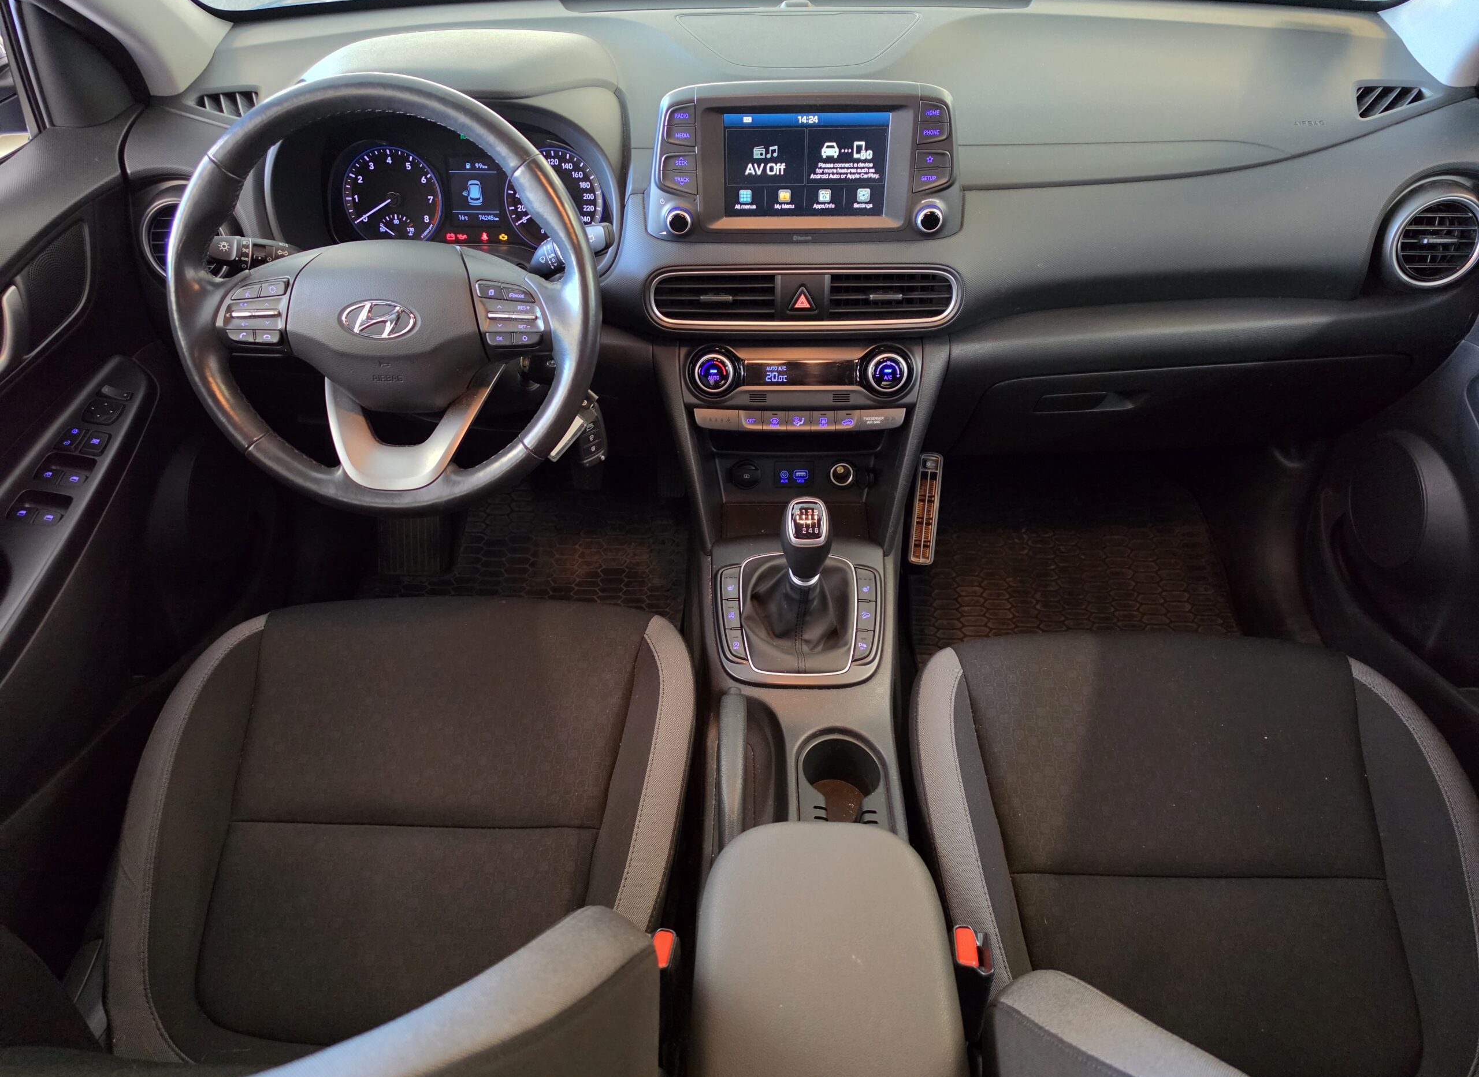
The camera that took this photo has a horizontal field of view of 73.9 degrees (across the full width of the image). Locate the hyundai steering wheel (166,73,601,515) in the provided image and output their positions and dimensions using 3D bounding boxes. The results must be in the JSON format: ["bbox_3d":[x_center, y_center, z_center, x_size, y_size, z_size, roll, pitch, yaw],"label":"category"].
[{"bbox_3d":[-0.305,-0.206,0.862,0.372,0.372,0.100,0,11,1],"label":"hyundai steering wheel"}]

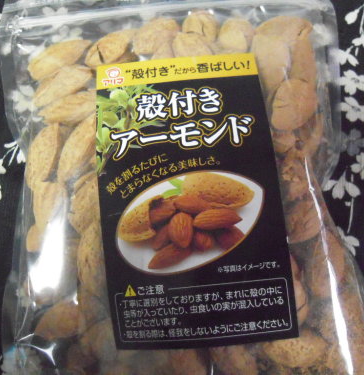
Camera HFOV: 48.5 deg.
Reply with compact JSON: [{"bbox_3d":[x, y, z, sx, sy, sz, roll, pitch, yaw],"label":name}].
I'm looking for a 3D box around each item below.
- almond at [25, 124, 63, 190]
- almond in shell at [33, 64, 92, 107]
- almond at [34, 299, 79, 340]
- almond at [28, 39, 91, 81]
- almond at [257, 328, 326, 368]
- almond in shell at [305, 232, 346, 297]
[{"bbox_3d":[-0.072,-0.017,0.212,0.017,0.016,0.036,12,80,3],"label":"almond"},{"bbox_3d":[-0.068,-0.058,0.232,0.038,0.013,0.017,-34,76,-9],"label":"almond in shell"},{"bbox_3d":[-0.064,0.071,0.213,0.029,0.015,0.018,-27,75,-7],"label":"almond"},{"bbox_3d":[-0.067,-0.072,0.223,0.038,0.016,0.018,-29,80,-4],"label":"almond"},{"bbox_3d":[0.054,0.077,0.192,0.032,0.017,0.017,-4,80,1],"label":"almond"},{"bbox_3d":[0.072,0.038,0.202,0.018,0.016,0.034,16,80,4],"label":"almond in shell"}]

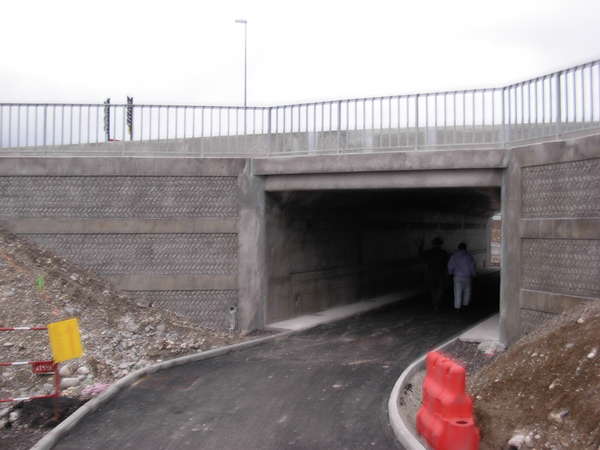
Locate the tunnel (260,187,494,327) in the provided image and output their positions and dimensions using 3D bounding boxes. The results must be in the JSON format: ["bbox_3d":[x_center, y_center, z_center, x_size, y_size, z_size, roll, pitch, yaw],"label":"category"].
[{"bbox_3d":[1.600,0.690,12.750,4.600,2.720,1.500,0,-1,26],"label":"tunnel"}]

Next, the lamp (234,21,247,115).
[{"bbox_3d":[-3.160,-6.300,35.000,0.650,9.100,0.280,0,0,-6],"label":"lamp"}]

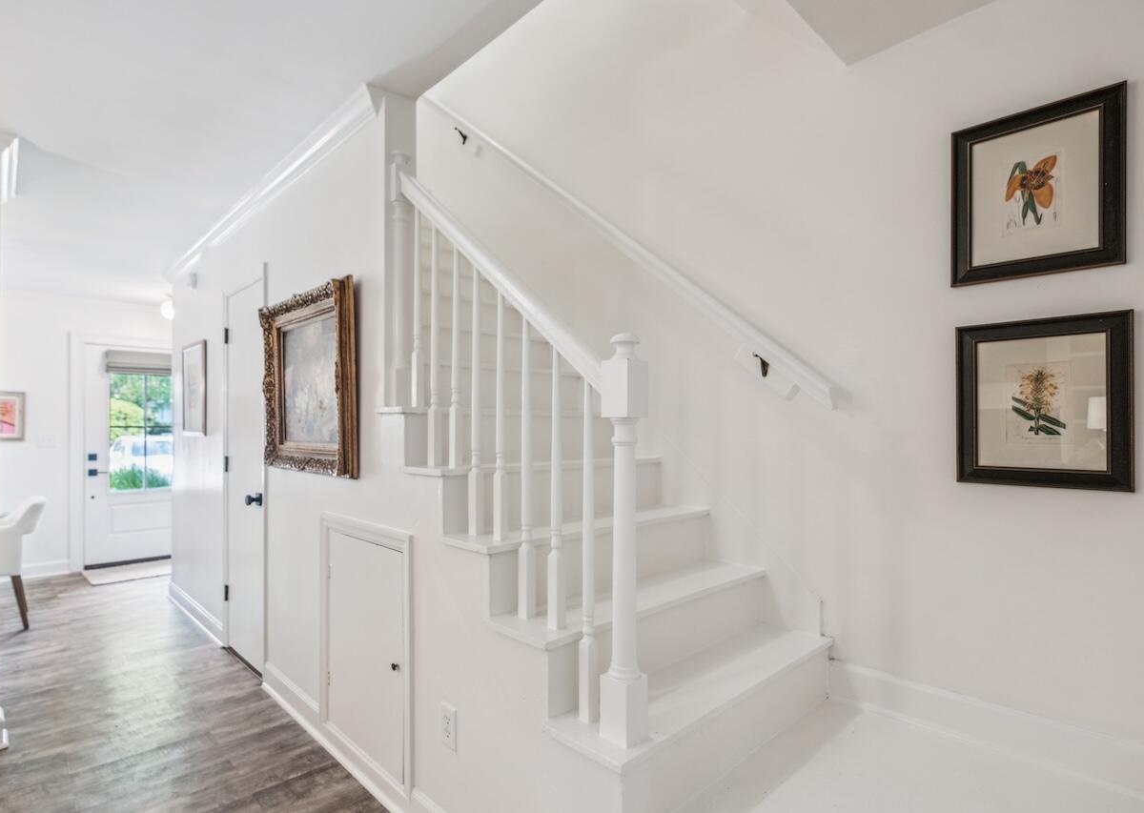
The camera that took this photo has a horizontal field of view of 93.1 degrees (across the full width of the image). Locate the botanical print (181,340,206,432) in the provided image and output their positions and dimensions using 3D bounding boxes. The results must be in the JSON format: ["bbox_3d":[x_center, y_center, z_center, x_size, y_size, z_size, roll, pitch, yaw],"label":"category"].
[{"bbox_3d":[-2.610,-0.116,3.745,0.600,0.622,0.028,-1,-1,43],"label":"botanical print"}]

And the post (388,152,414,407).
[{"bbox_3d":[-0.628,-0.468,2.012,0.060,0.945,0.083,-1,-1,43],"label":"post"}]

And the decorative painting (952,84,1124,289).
[{"bbox_3d":[1.297,-0.604,1.531,0.375,0.467,0.030,-1,-1,43],"label":"decorative painting"}]

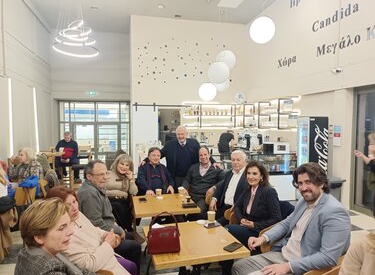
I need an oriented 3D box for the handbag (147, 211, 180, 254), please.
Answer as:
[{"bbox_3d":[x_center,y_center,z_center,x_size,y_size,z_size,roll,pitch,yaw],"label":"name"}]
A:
[{"bbox_3d":[-0.167,0.701,2.014,0.235,0.286,0.120,0,2,-3],"label":"handbag"}]

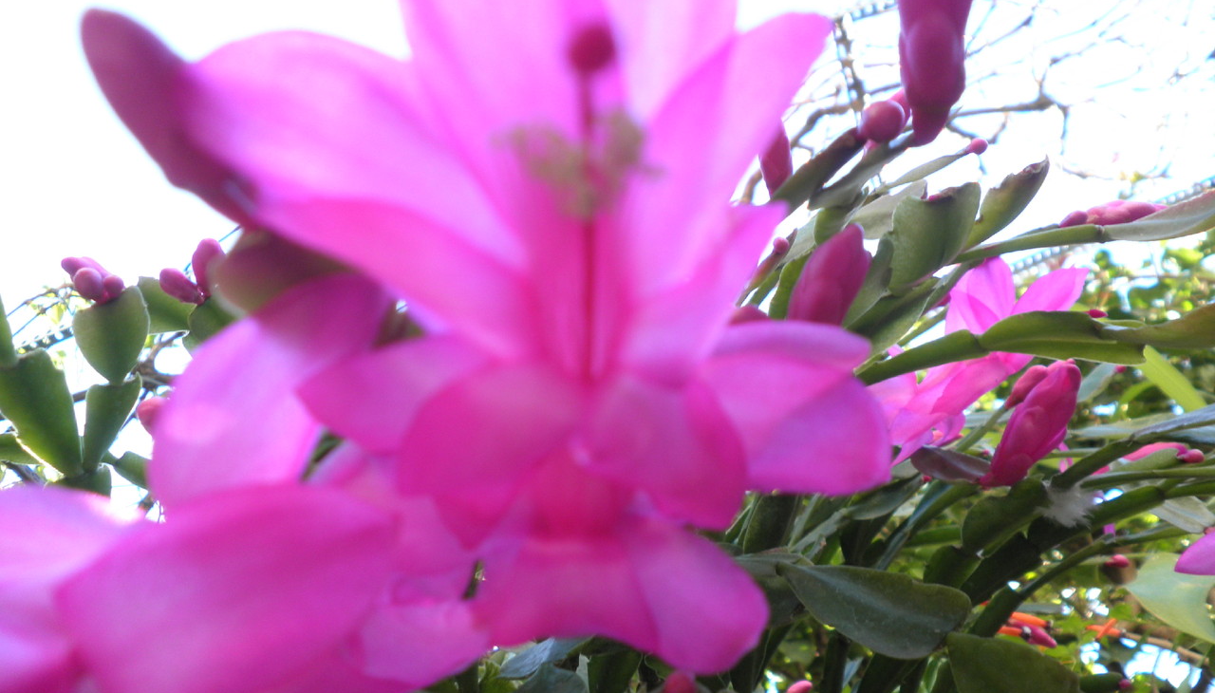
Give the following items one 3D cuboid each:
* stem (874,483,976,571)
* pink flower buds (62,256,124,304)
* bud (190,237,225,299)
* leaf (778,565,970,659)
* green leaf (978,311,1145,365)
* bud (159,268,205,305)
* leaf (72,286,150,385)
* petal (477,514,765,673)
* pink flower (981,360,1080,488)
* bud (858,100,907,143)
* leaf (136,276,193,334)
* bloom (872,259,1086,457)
[{"bbox_3d":[0.096,0.054,0.275,0.042,0.010,0.008,-41,-8,-18],"label":"stem"},{"bbox_3d":[-0.164,-0.021,0.290,0.019,0.015,0.015,0,-9,0],"label":"pink flower buds"},{"bbox_3d":[-0.136,-0.027,0.310,0.012,0.021,0.012,6,-3,0],"label":"bud"},{"bbox_3d":[0.056,0.056,0.192,0.040,0.019,0.006,18,-23,0],"label":"leaf"},{"bbox_3d":[0.124,-0.003,0.250,0.046,0.013,0.016,5,-15,4],"label":"green leaf"},{"bbox_3d":[-0.135,-0.019,0.290,0.015,0.009,0.009,34,0,0],"label":"bud"},{"bbox_3d":[-0.157,-0.004,0.290,0.024,0.030,0.006,2,-3,-6],"label":"leaf"},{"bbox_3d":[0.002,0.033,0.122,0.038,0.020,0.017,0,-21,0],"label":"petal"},{"bbox_3d":[0.102,0.019,0.220,0.017,0.035,0.015,35,6,0],"label":"pink flower"},{"bbox_3d":[0.065,-0.053,0.215,0.010,0.011,0.011,12,26,-4],"label":"bud"},{"bbox_3d":[-0.151,-0.014,0.310,0.020,0.022,0.006,-32,-6,5],"label":"leaf"},{"bbox_3d":[0.118,0.004,0.290,0.044,0.068,0.045,44,-6,-12],"label":"bloom"}]

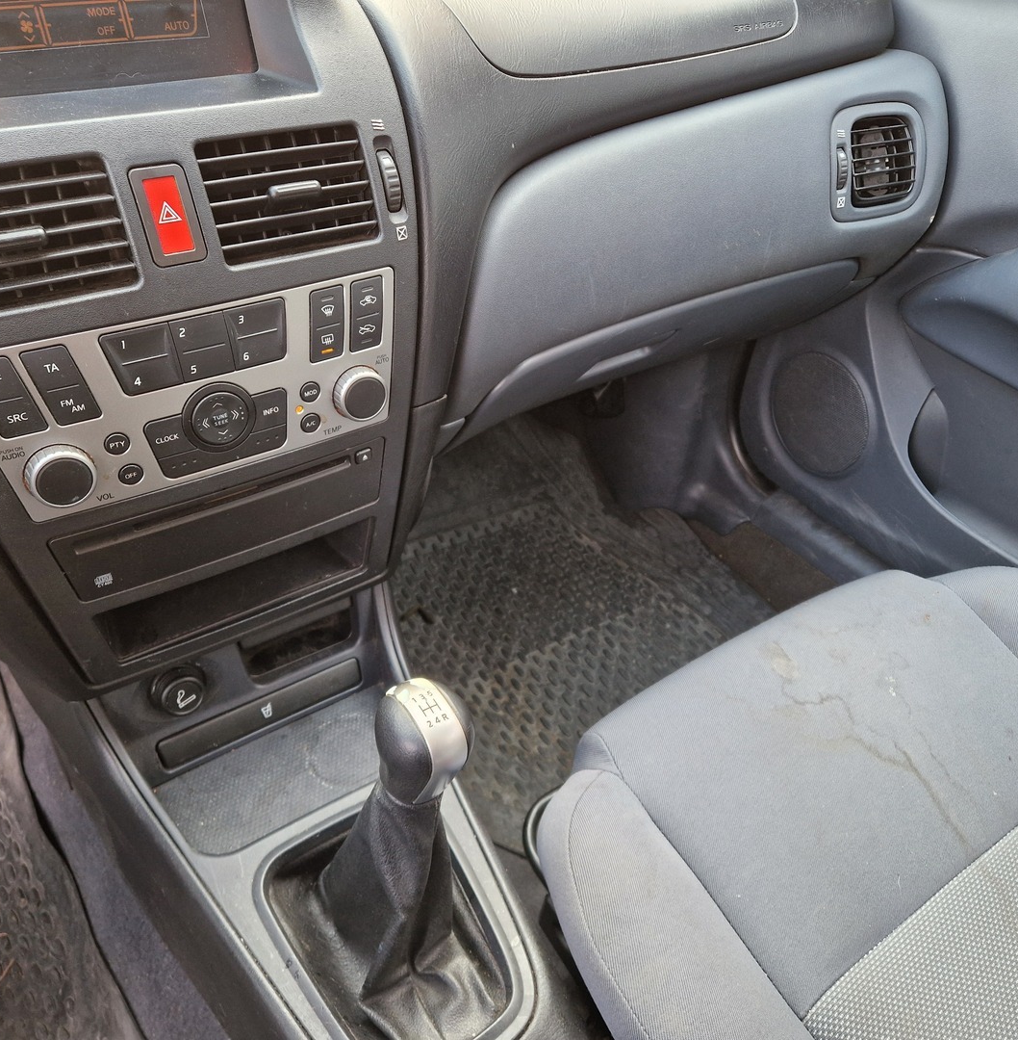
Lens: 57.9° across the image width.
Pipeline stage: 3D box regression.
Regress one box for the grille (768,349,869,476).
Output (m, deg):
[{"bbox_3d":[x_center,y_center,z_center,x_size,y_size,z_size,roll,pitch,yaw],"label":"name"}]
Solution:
[{"bbox_3d":[0.360,-0.125,1.072,0.015,0.148,0.148,-20,42,-27],"label":"grille"}]

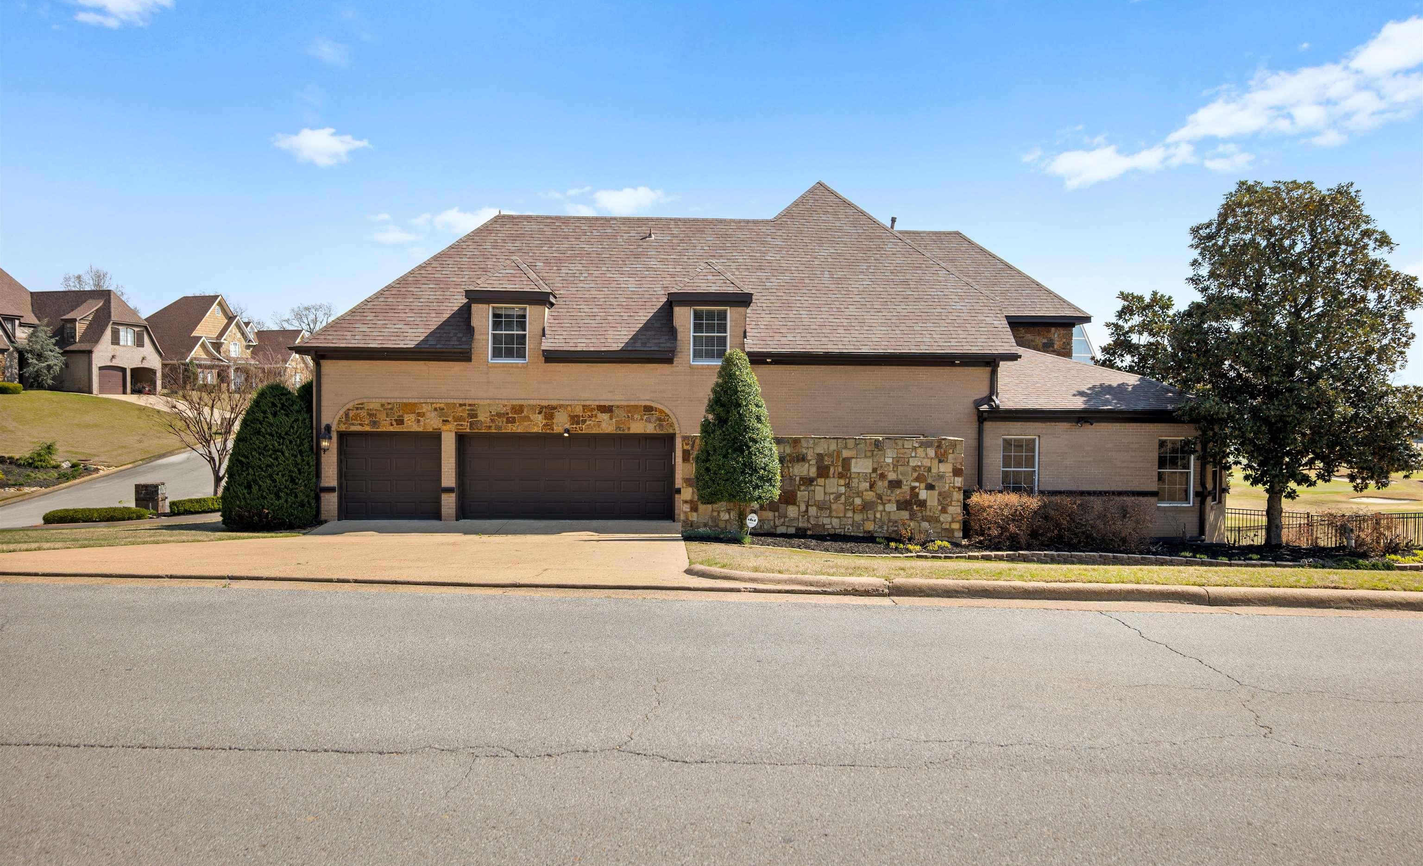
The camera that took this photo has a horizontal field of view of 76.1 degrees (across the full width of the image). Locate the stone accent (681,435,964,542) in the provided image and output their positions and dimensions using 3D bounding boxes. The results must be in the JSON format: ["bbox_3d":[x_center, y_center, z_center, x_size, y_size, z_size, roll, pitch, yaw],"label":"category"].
[{"bbox_3d":[2.550,1.270,20.850,6.400,2.300,0.450,0,1,-1],"label":"stone accent"}]

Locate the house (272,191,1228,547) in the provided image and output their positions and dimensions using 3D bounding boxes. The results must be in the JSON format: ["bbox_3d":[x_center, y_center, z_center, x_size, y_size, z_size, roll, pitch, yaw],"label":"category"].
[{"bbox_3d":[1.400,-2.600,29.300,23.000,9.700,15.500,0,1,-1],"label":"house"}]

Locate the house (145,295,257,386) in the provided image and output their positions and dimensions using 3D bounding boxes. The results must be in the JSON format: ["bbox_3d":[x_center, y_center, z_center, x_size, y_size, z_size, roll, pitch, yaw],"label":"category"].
[{"bbox_3d":[-54.000,-9.100,93.000,13.000,9.800,11.500,1,1,26],"label":"house"}]

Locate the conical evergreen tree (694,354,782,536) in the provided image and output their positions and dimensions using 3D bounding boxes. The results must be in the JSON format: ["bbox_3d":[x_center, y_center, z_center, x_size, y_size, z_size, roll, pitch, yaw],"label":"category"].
[{"bbox_3d":[0.555,0.210,19.700,1.900,4.000,1.900,0,1,-1],"label":"conical evergreen tree"}]

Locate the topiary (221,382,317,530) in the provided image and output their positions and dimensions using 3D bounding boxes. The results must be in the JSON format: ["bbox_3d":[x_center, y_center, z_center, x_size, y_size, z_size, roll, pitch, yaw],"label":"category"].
[{"bbox_3d":[-10.250,0.500,21.050,2.150,3.300,2.150,0,1,-1],"label":"topiary"}]

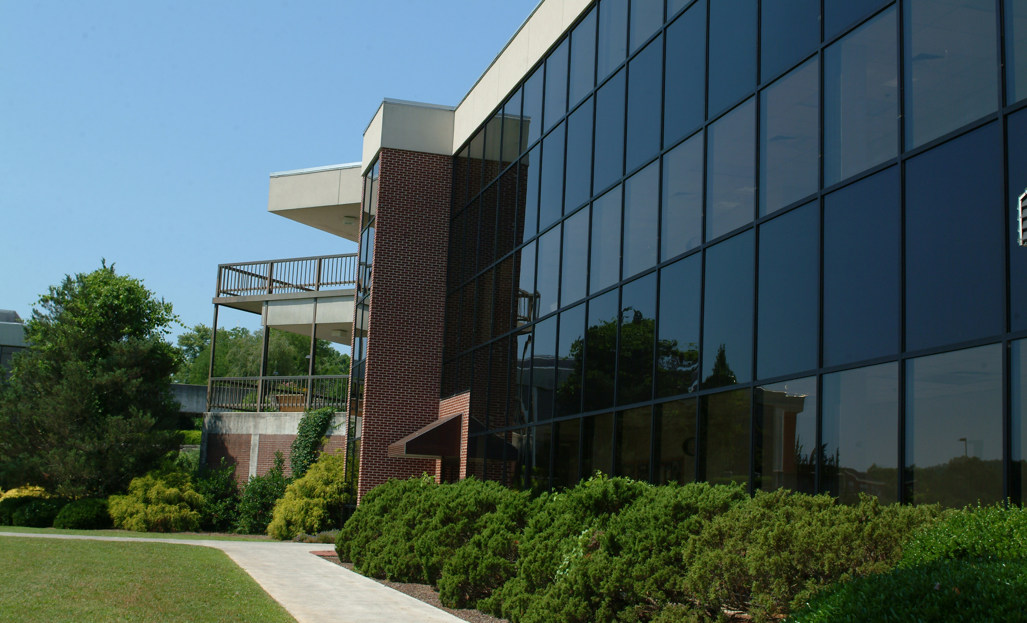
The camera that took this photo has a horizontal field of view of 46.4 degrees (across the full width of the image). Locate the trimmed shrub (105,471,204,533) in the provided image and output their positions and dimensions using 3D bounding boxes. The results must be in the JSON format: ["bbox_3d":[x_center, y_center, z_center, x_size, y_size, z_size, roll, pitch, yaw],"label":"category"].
[{"bbox_3d":[-10.311,5.471,34.600,2.720,1.754,2.400,6,-10,-16],"label":"trimmed shrub"}]

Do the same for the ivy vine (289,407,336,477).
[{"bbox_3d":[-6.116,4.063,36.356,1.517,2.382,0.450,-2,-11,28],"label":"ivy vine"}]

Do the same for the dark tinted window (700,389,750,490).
[{"bbox_3d":[2.719,1.850,15.315,0.080,1.659,1.460,6,-10,-16],"label":"dark tinted window"}]

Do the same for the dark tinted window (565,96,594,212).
[{"bbox_3d":[1.218,-2.824,21.979,0.100,1.950,1.460,5,-10,-16],"label":"dark tinted window"}]

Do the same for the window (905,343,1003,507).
[{"bbox_3d":[4.041,1.187,10.970,0.080,1.659,1.460,6,-10,-16],"label":"window"}]

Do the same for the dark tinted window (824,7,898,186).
[{"bbox_3d":[3.794,-2.321,13.103,0.080,1.688,1.450,6,-10,-16],"label":"dark tinted window"}]

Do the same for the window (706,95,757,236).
[{"bbox_3d":[2.904,-1.872,15.997,0.080,1.688,1.450,6,-10,-16],"label":"window"}]

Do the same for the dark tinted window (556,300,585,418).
[{"bbox_3d":[1.050,0.894,21.354,0.100,1.950,1.460,5,-10,-16],"label":"dark tinted window"}]

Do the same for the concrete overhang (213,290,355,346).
[{"bbox_3d":[-6.014,0.297,39.873,6.400,1.040,4.600,-2,-11,28],"label":"concrete overhang"}]

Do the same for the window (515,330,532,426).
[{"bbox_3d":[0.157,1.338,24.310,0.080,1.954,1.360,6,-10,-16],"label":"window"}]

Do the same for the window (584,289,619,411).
[{"bbox_3d":[1.488,0.671,19.908,0.100,1.950,1.460,5,-10,-16],"label":"window"}]

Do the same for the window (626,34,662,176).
[{"bbox_3d":[2.108,-3.293,19.146,0.080,1.974,1.460,6,-10,-16],"label":"window"}]

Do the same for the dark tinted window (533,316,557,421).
[{"bbox_3d":[0.606,1.105,22.867,0.080,1.957,1.460,6,-10,-16],"label":"dark tinted window"}]

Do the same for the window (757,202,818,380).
[{"bbox_3d":[3.241,-0.222,14.124,0.100,1.950,1.460,5,-10,-16],"label":"window"}]

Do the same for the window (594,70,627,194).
[{"bbox_3d":[1.668,-3.072,20.594,0.080,1.974,1.460,6,-10,-16],"label":"window"}]

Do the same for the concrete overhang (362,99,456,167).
[{"bbox_3d":[-2.995,-4.654,33.335,1.960,1.380,3.120,5,-10,-16],"label":"concrete overhang"}]

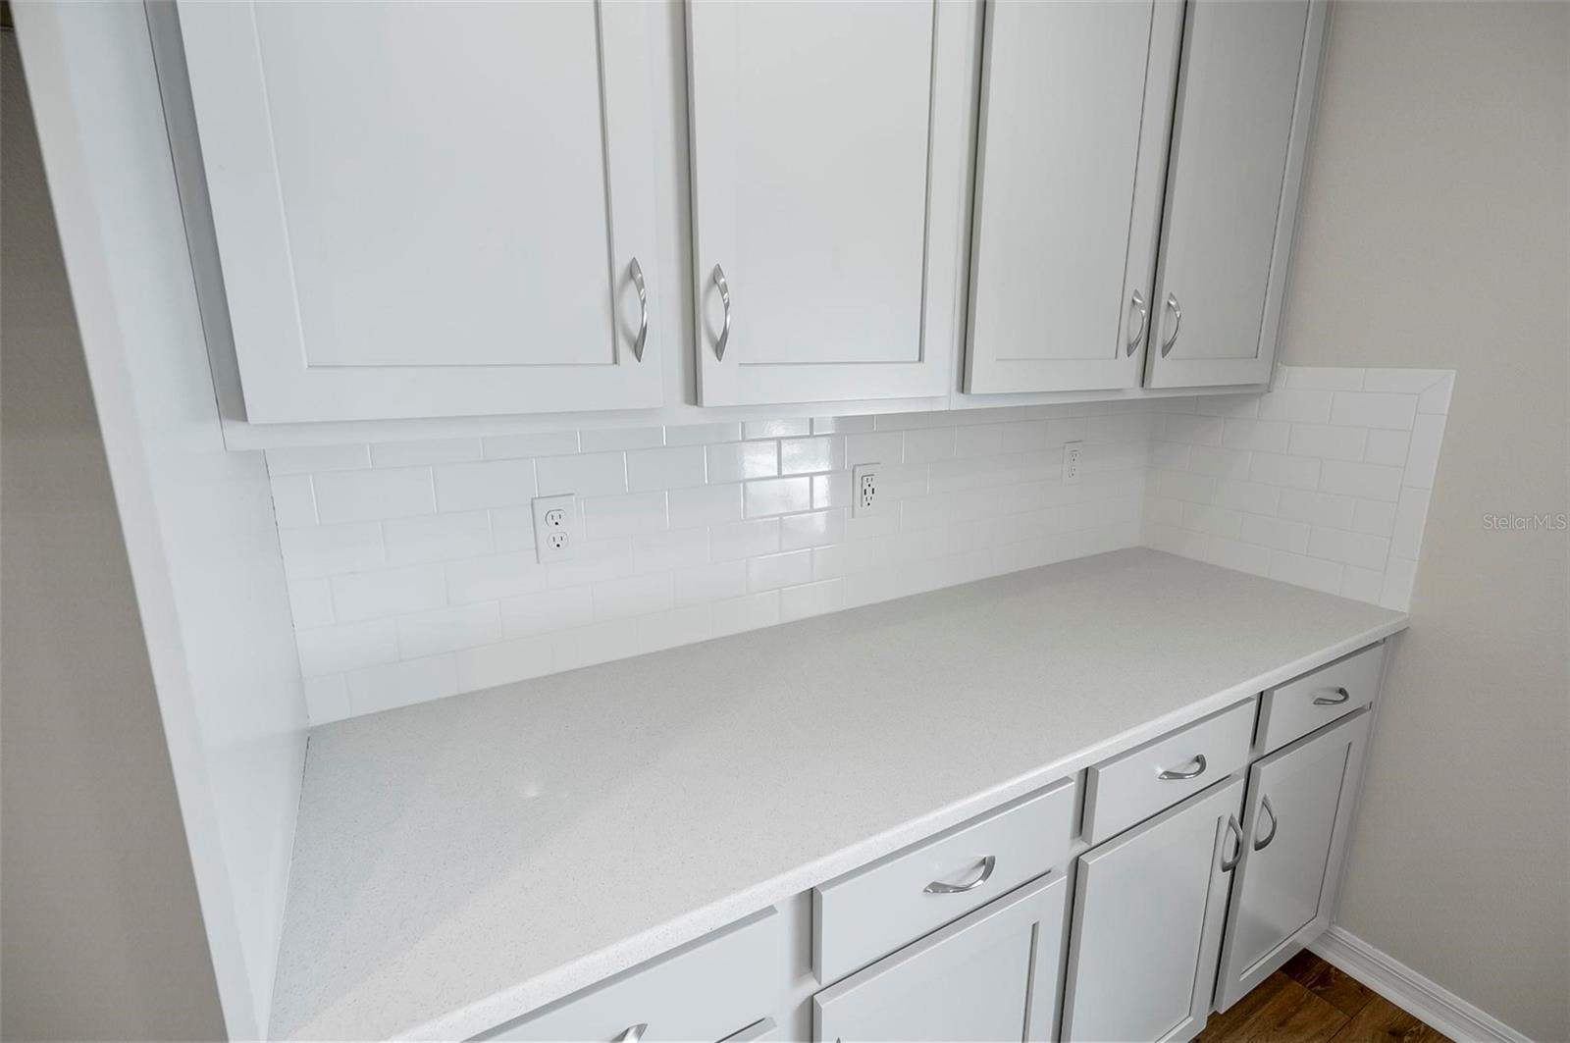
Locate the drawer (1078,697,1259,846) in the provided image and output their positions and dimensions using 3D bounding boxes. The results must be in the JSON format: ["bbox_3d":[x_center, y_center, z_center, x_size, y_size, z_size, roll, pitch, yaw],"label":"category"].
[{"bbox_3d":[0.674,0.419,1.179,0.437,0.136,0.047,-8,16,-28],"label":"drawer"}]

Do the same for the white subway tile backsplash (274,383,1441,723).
[{"bbox_3d":[0.298,0.008,1.226,2.021,0.512,0.630,-8,16,-28],"label":"white subway tile backsplash"}]

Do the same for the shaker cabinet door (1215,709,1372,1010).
[{"bbox_3d":[1.110,0.732,1.502,0.436,0.593,0.047,-8,16,-28],"label":"shaker cabinet door"}]

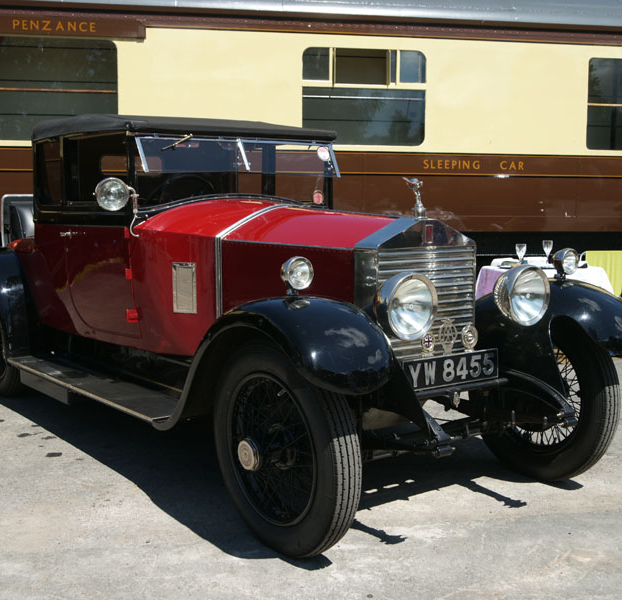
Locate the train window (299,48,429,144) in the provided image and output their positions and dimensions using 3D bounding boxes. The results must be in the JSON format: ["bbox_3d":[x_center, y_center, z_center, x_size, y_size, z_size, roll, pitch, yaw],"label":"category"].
[{"bbox_3d":[0.557,-2.171,9.290,1.335,1.020,0.060,-1,6,-9],"label":"train window"}]

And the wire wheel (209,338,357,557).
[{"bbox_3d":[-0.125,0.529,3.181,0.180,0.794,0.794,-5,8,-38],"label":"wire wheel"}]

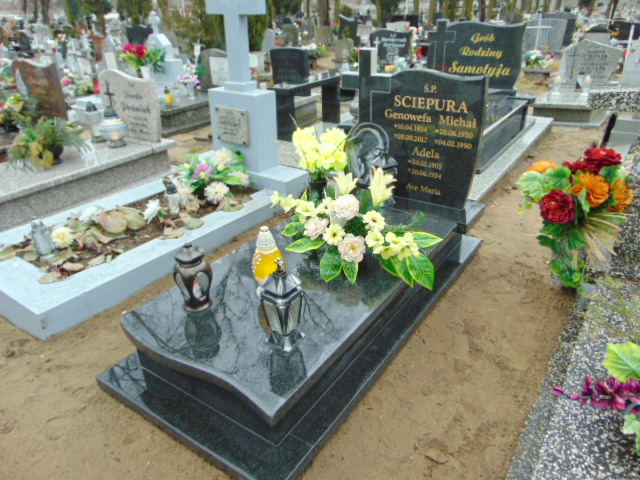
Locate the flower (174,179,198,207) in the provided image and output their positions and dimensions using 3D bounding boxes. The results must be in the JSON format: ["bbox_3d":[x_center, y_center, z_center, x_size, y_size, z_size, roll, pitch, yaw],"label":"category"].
[{"bbox_3d":[-0.897,-0.311,3.060,0.150,0.160,0.120,3,26,7],"label":"flower"}]

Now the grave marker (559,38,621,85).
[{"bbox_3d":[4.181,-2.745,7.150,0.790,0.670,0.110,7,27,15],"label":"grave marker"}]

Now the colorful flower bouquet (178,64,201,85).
[{"bbox_3d":[-1.750,-2.233,6.200,0.280,0.270,0.260,16,30,30],"label":"colorful flower bouquet"}]

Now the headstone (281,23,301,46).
[{"bbox_3d":[-0.976,-6.905,15.655,0.720,0.620,0.110,16,30,30],"label":"headstone"}]

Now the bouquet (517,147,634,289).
[{"bbox_3d":[1.200,-0.100,2.190,0.470,0.620,0.400,16,30,30],"label":"bouquet"}]

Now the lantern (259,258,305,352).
[{"bbox_3d":[-0.109,0.181,1.385,0.095,0.285,0.095,16,30,30],"label":"lantern"}]

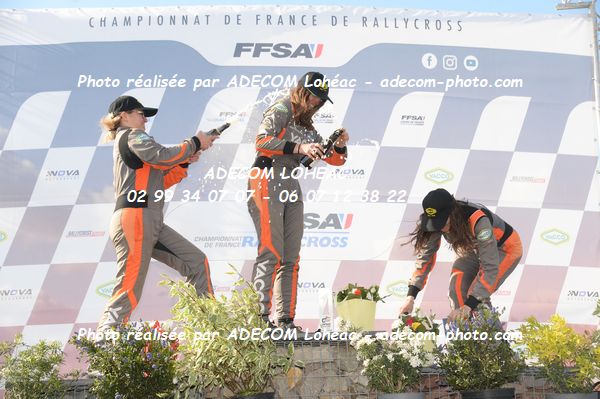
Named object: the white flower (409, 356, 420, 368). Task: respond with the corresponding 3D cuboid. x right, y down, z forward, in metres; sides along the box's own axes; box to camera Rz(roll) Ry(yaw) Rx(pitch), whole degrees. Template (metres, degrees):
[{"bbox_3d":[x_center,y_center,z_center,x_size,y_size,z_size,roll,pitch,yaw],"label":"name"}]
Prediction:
[{"bbox_3d":[0.622,0.885,6.780,0.063,0.060,0.055,-1,-7,6],"label":"white flower"}]

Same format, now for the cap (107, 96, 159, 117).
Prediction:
[{"bbox_3d":[-0.973,-0.542,7.300,0.280,0.130,0.180,1,-7,-12],"label":"cap"}]

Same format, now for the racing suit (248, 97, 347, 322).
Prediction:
[{"bbox_3d":[-0.009,0.042,7.460,0.420,1.370,0.520,-9,-14,42],"label":"racing suit"}]

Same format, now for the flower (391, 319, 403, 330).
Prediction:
[{"bbox_3d":[0.552,0.716,7.150,0.065,0.062,0.060,0,-10,0],"label":"flower"}]

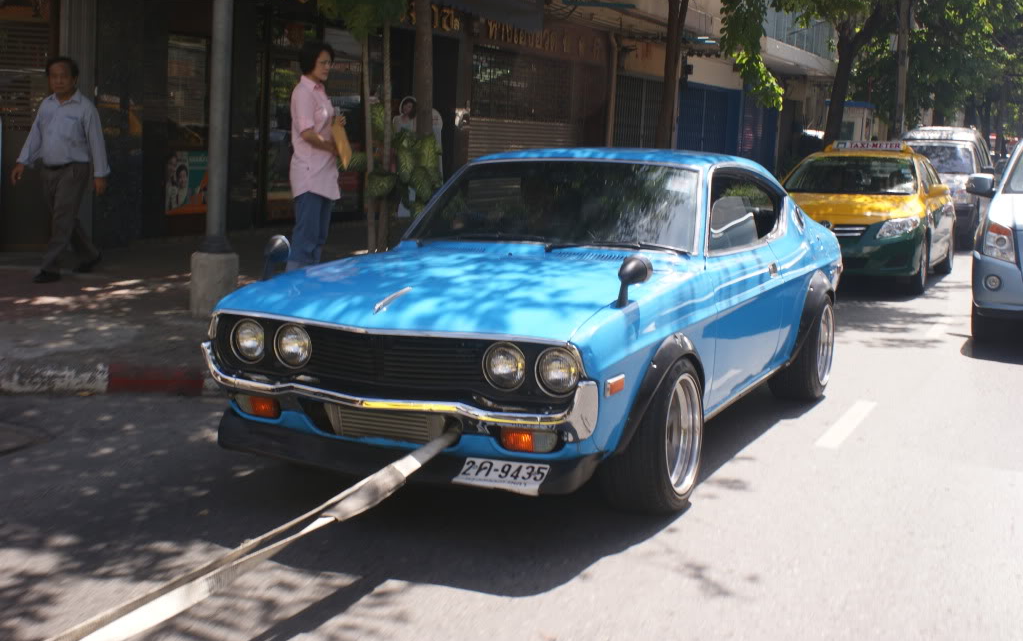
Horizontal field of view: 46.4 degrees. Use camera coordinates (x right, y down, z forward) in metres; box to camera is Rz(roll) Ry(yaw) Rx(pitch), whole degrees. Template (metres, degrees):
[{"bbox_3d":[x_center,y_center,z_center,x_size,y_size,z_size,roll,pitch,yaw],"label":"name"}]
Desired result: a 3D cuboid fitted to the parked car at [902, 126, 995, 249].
[{"bbox_3d":[7.720,-2.412,21.600,1.760,1.920,4.900,5,8,25],"label":"parked car"}]

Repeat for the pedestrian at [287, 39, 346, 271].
[{"bbox_3d":[-1.203,-0.894,7.250,0.380,1.570,0.460,5,8,22],"label":"pedestrian"}]

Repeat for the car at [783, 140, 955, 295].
[{"bbox_3d":[4.156,-1.289,13.950,1.760,1.550,4.540,5,8,25],"label":"car"}]

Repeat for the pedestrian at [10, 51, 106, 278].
[{"bbox_3d":[-3.292,-1.075,8.706,0.580,1.670,0.580,5,8,25],"label":"pedestrian"}]

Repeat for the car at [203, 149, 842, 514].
[{"bbox_3d":[0.456,-0.165,5.755,1.700,1.325,4.240,5,8,25],"label":"car"}]

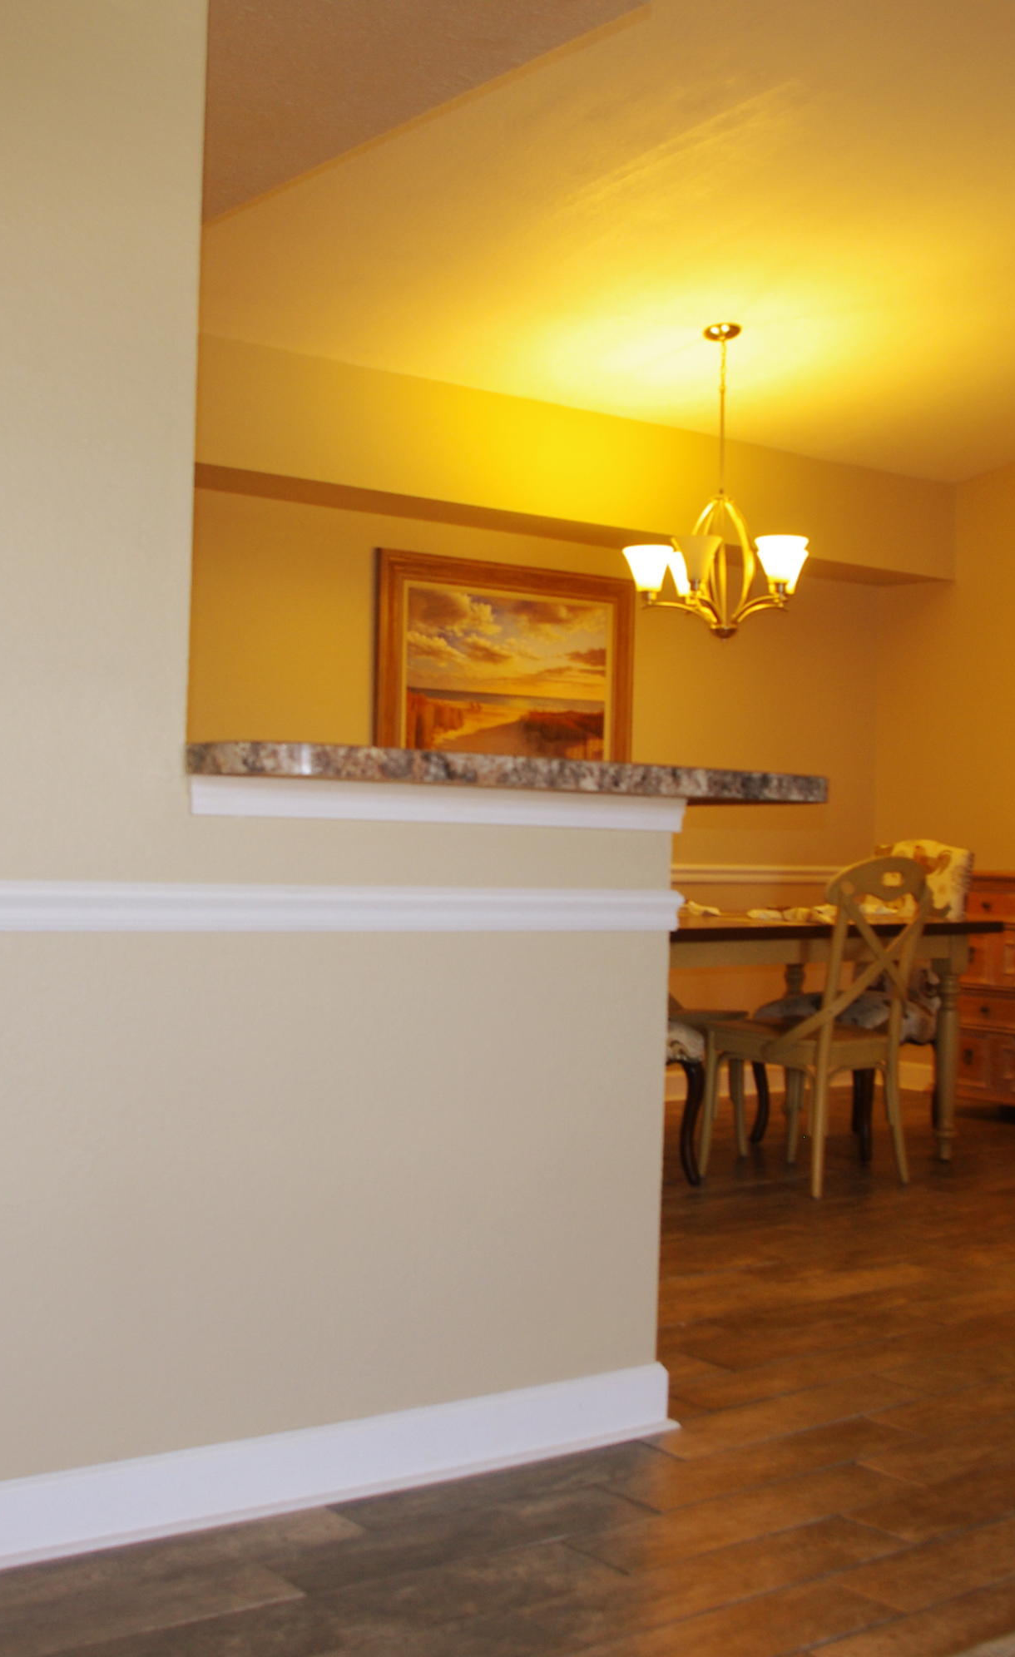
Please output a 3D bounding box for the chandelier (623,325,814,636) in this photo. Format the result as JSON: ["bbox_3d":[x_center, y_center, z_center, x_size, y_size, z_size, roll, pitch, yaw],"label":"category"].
[{"bbox_3d":[0.681,-1.087,5.842,0.580,0.992,0.580,2,0,-35],"label":"chandelier"}]

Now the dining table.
[{"bbox_3d":[0.606,0.652,5.567,1.720,0.760,0.920,2,0,-44],"label":"dining table"}]

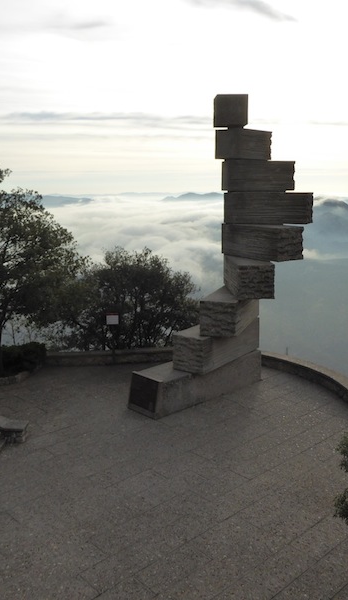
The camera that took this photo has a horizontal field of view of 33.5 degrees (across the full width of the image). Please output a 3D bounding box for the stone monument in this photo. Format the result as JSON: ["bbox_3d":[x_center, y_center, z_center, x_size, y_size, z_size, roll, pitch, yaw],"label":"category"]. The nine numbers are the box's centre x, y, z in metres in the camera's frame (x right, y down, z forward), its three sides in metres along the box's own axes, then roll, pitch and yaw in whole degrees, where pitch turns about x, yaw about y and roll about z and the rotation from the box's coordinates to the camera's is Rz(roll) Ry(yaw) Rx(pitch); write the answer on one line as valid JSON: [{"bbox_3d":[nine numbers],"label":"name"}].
[{"bbox_3d":[1.467,-1.497,16.876,5.940,8.770,2.530,-10,15,-44],"label":"stone monument"}]

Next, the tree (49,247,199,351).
[{"bbox_3d":[-1.749,0.064,21.977,5.590,4.120,4.700,0,11,0],"label":"tree"}]

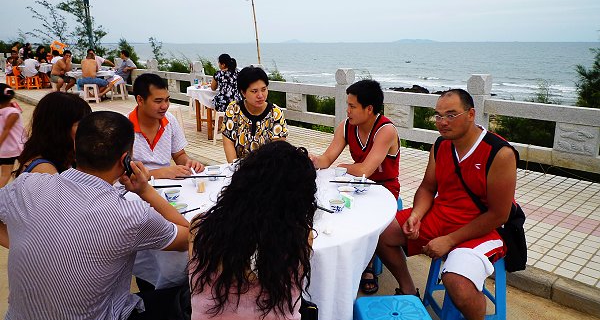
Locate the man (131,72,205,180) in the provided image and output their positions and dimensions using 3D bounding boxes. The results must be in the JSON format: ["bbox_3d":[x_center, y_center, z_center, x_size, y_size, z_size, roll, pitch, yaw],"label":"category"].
[{"bbox_3d":[-0.740,0.194,2.475,0.550,1.330,0.750,-12,19,-38],"label":"man"}]

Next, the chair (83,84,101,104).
[{"bbox_3d":[-5.509,-1.779,11.473,0.350,0.460,0.350,-3,15,-11],"label":"chair"}]

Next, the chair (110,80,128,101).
[{"bbox_3d":[-4.910,-1.886,11.859,0.350,0.460,0.350,-3,15,-11],"label":"chair"}]

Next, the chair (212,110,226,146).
[{"bbox_3d":[-1.030,-0.475,6.292,0.360,0.460,0.360,-2,15,-9],"label":"chair"}]

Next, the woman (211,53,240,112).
[{"bbox_3d":[-1.070,-0.892,6.284,0.500,1.270,0.700,-6,16,-23],"label":"woman"}]

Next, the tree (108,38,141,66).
[{"bbox_3d":[-6.469,-3.571,16.116,1.250,1.930,1.250,-7,16,-24],"label":"tree"}]

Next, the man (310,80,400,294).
[{"bbox_3d":[0.461,0.144,2.896,0.640,1.320,0.560,-11,18,-35],"label":"man"}]

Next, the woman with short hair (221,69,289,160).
[{"bbox_3d":[-0.260,0.091,2.820,0.520,1.360,0.700,-2,15,-9],"label":"woman with short hair"}]

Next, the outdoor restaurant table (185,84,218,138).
[{"bbox_3d":[-1.120,-0.784,6.883,1.200,0.750,1.200,-7,17,-26],"label":"outdoor restaurant table"}]

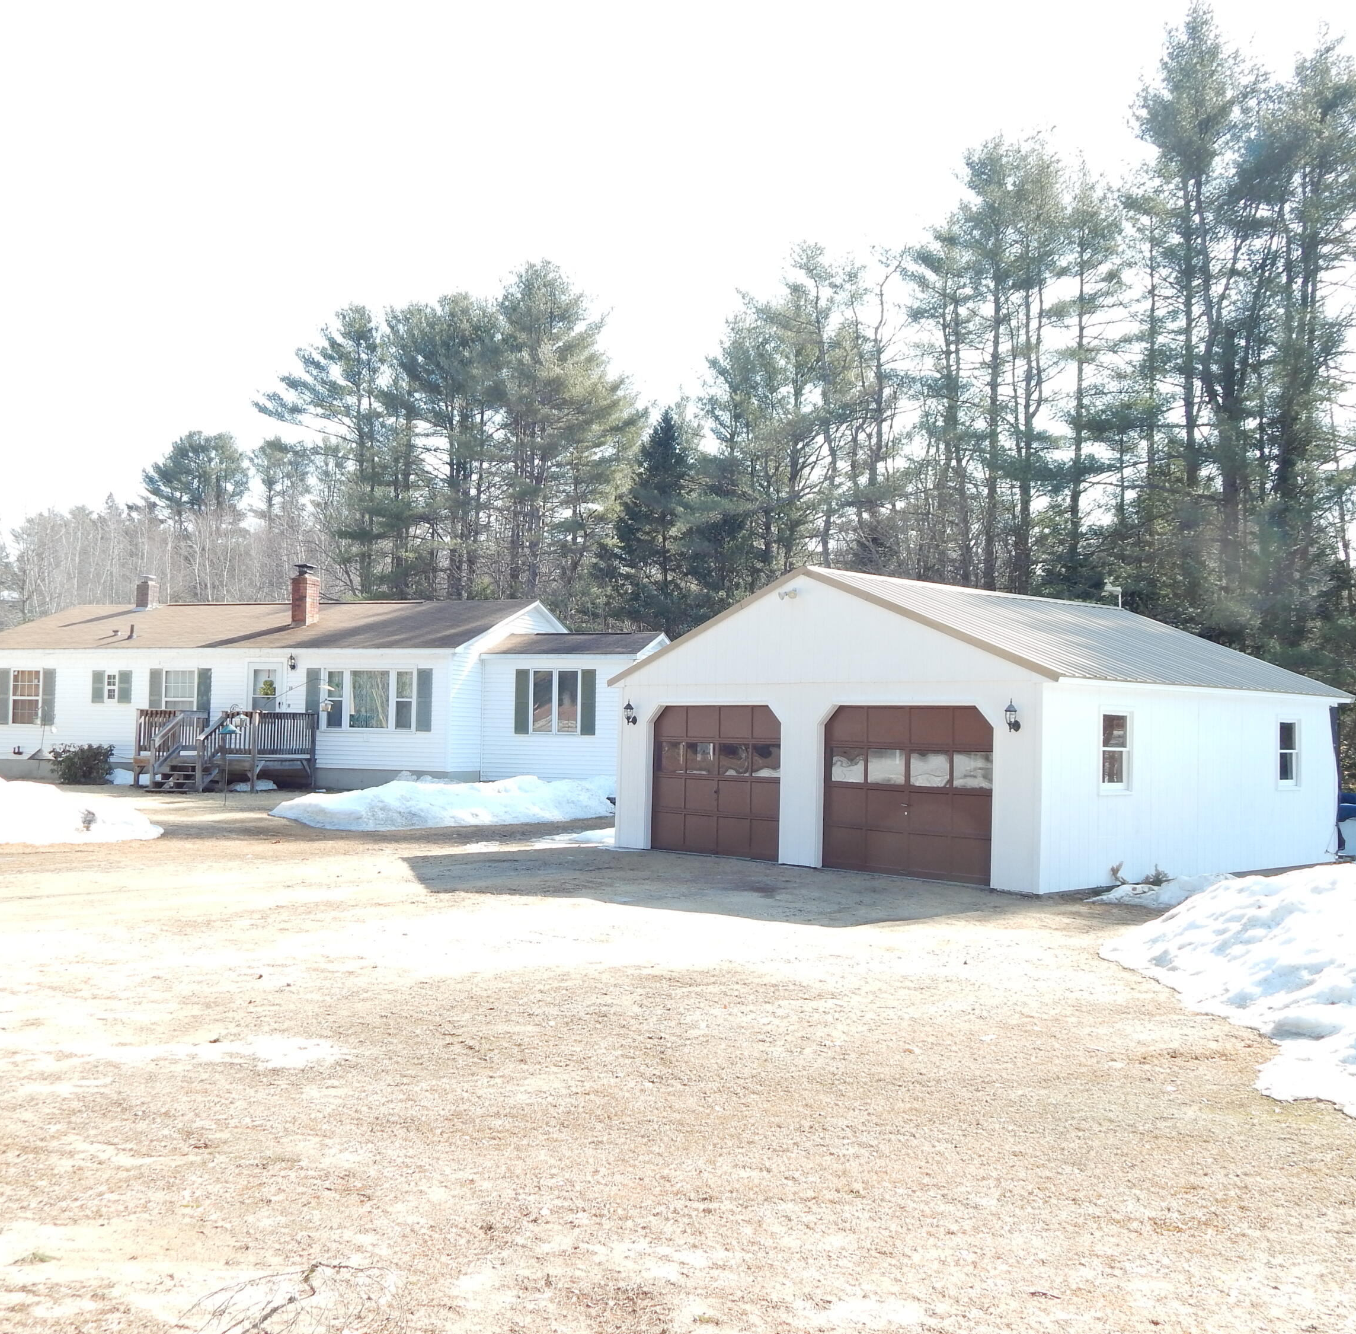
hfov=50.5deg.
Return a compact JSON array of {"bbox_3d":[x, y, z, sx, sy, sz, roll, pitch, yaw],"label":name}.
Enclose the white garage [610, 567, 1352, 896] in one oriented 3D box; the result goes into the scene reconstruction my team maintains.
[{"bbox_3d":[4.774,0.835,22.264,8.718,4.034,7.753,4,-3,-44],"label":"white garage"}]

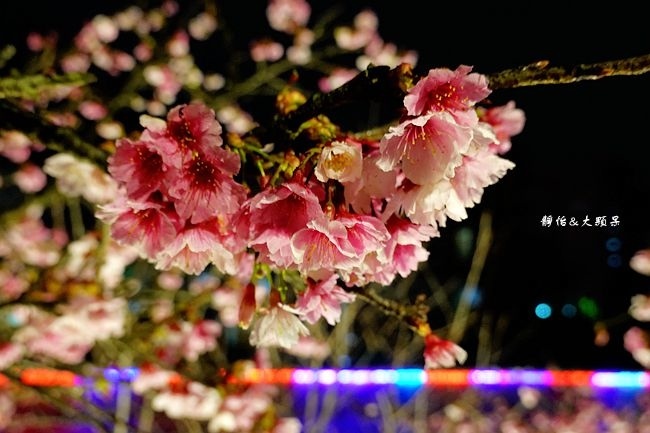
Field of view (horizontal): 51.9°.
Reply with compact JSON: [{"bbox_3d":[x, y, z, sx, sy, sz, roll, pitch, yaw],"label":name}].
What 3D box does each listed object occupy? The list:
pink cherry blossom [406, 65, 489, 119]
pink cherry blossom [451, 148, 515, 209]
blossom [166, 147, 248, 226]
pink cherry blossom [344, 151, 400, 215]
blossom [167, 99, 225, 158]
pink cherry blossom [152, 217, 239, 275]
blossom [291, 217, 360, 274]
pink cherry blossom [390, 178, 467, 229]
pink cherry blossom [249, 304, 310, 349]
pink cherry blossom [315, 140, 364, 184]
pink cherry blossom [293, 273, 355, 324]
[{"bbox_3d":[0.050,-0.053,0.295,0.036,0.029,0.019,2,8,-15],"label":"pink cherry blossom"},{"bbox_3d":[0.068,-0.023,0.315,0.035,0.021,0.035,-41,-12,2],"label":"pink cherry blossom"},{"bbox_3d":[-0.050,-0.015,0.287,0.033,0.033,0.020,0,14,-3],"label":"blossom"},{"bbox_3d":[0.024,-0.019,0.312,0.030,0.022,0.030,-2,-29,17],"label":"pink cherry blossom"},{"bbox_3d":[-0.058,-0.037,0.297,0.027,0.027,0.016,1,6,-9],"label":"blossom"},{"bbox_3d":[-0.056,0.010,0.297,0.035,0.018,0.035,1,-37,-6],"label":"pink cherry blossom"},{"bbox_3d":[0.000,0.008,0.290,0.030,0.030,0.018,0,37,0],"label":"blossom"},{"bbox_3d":[0.042,-0.011,0.305,0.037,0.017,0.037,8,-46,-45],"label":"pink cherry blossom"},{"bbox_3d":[-0.021,0.048,0.305,0.028,0.018,0.028,0,-22,0],"label":"pink cherry blossom"},{"bbox_3d":[0.007,-0.026,0.305,0.021,0.021,0.012,-1,6,6],"label":"pink cherry blossom"},{"bbox_3d":[-0.003,0.035,0.308,0.029,0.016,0.029,6,-48,-35],"label":"pink cherry blossom"}]

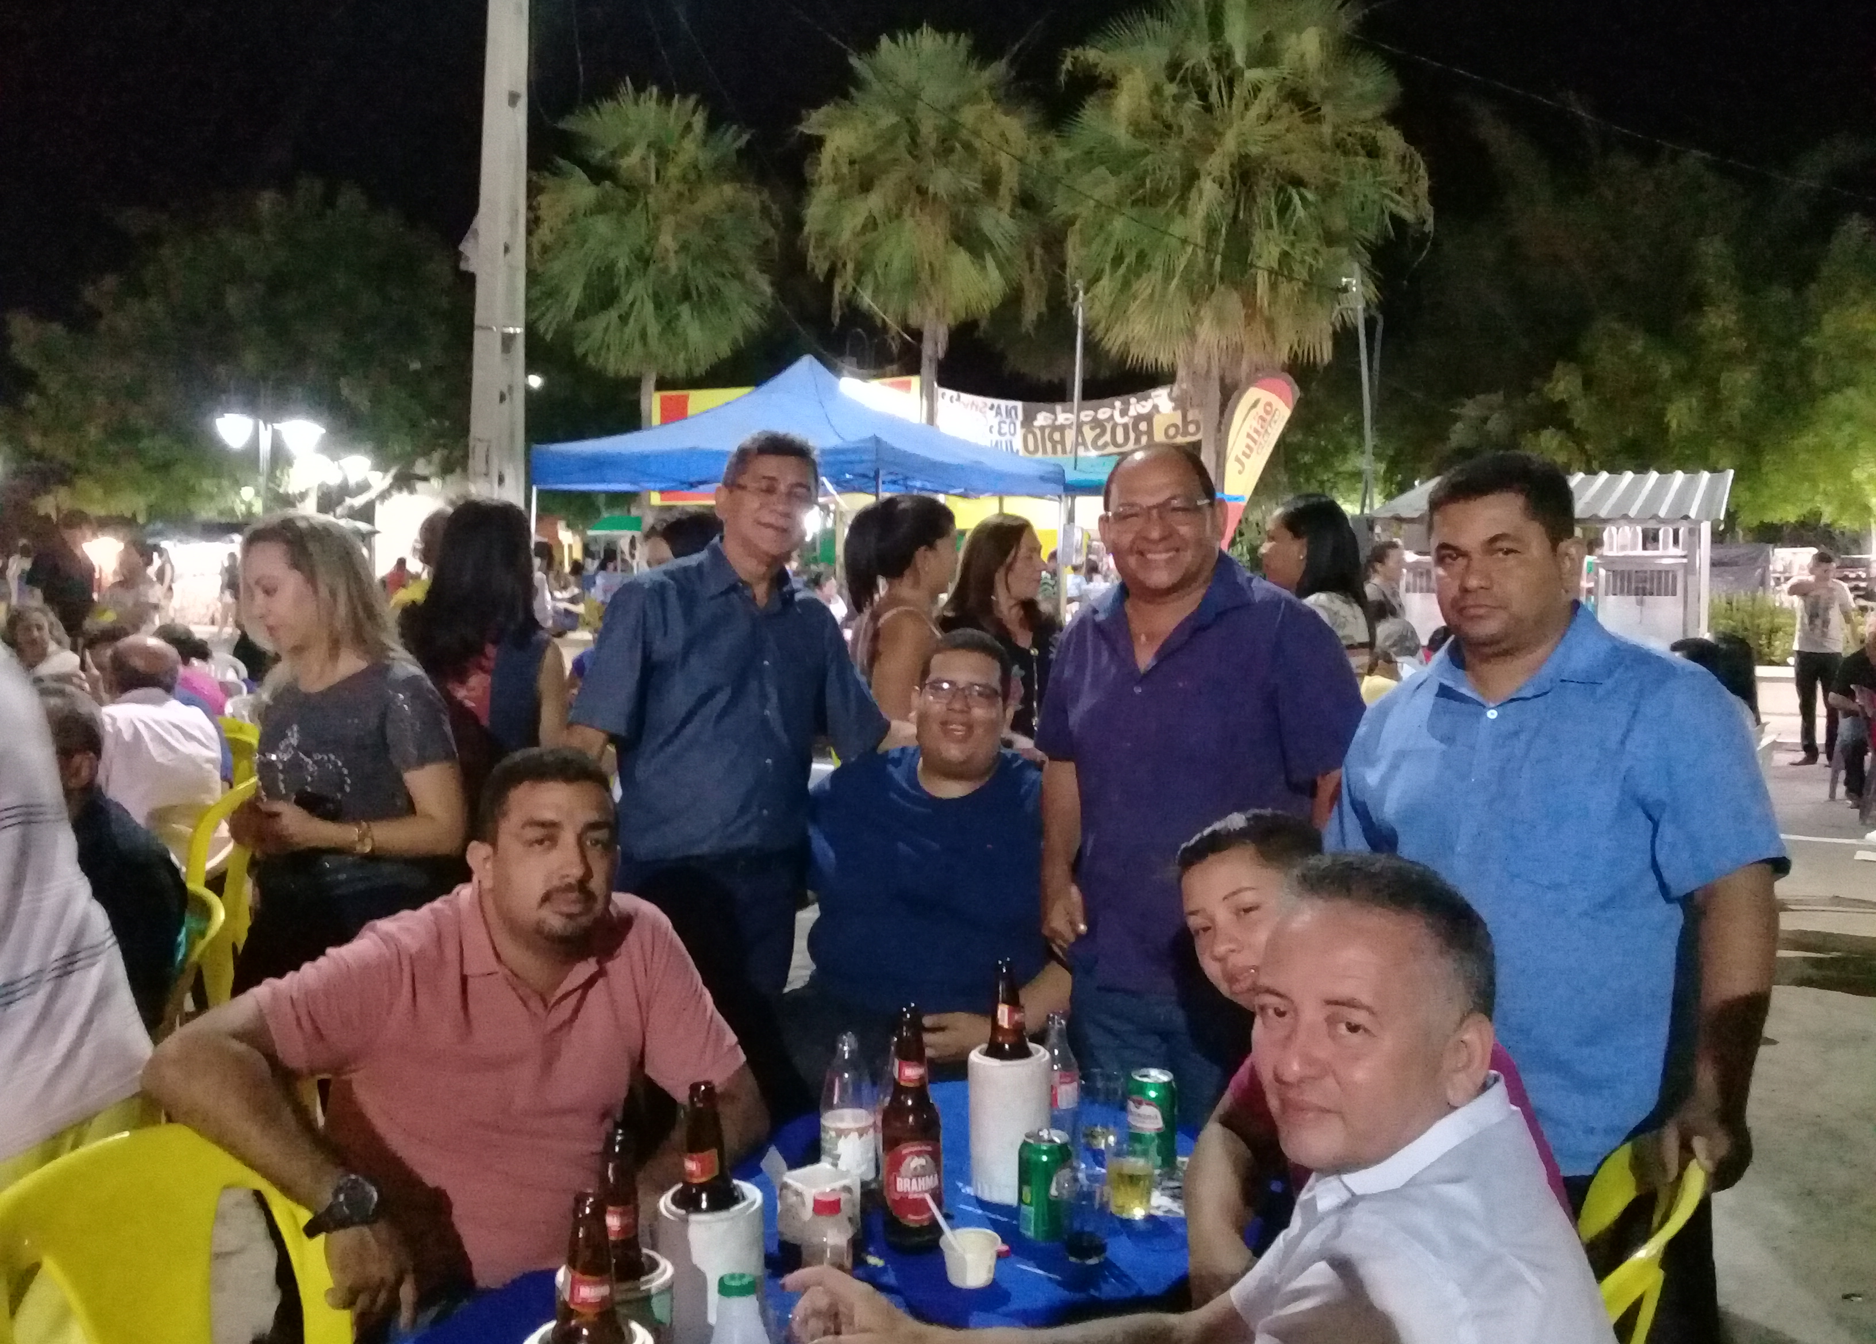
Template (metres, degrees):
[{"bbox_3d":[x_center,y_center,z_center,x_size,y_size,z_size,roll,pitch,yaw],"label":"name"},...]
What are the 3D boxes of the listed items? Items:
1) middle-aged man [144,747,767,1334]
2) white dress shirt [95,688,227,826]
[{"bbox_3d":[-0.530,0.755,2.053,0.720,1.320,0.740,-2,4,-30],"label":"middle-aged man"},{"bbox_3d":[-2.434,0.270,5.200,0.470,0.560,0.360,-1,4,-17],"label":"white dress shirt"}]

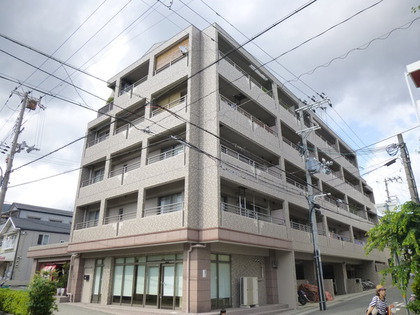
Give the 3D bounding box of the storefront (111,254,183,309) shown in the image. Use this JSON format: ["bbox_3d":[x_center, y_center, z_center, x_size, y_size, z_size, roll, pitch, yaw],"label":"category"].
[{"bbox_3d":[-3.309,6.252,15.405,5.400,2.430,0.220,-17,-27,37],"label":"storefront"}]

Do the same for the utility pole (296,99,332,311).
[{"bbox_3d":[6.763,2.217,18.095,2.250,12.500,0.850,-17,-27,37],"label":"utility pole"}]

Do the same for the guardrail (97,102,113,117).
[{"bbox_3d":[-7.497,-3.334,21.799,2.200,0.940,0.090,-17,-27,37],"label":"guardrail"}]

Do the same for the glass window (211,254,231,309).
[{"bbox_3d":[0.528,5.827,14.329,0.100,2.360,1.530,-17,-27,37],"label":"glass window"}]

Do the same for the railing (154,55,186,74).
[{"bbox_3d":[-2.291,-5.314,17.651,2.870,0.420,0.080,-17,-27,37],"label":"railing"}]

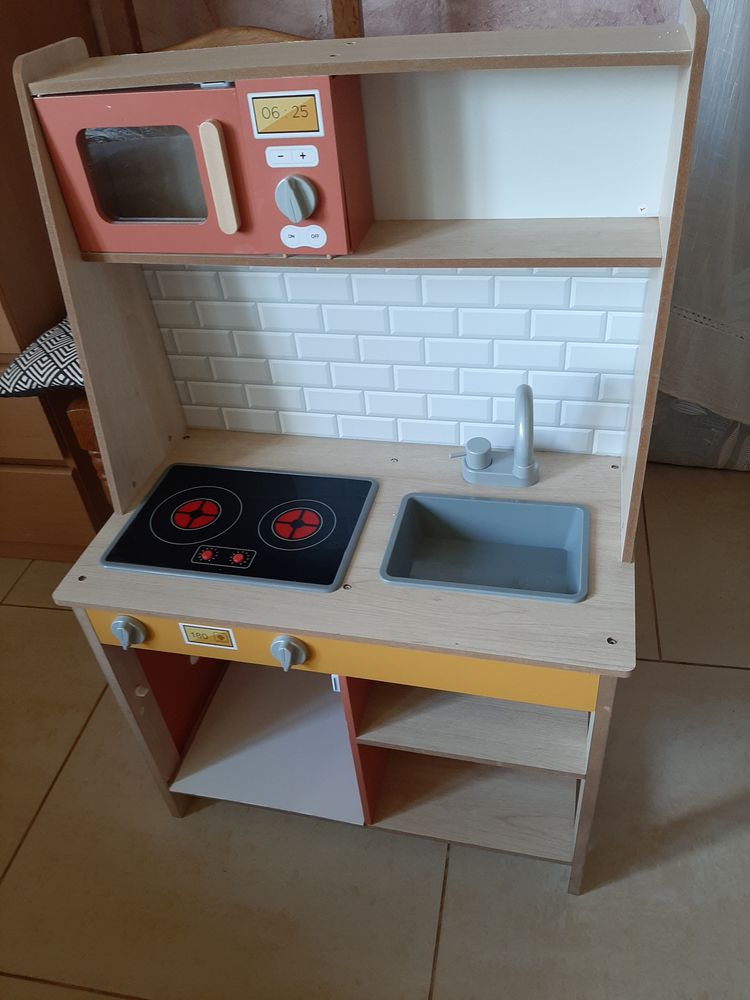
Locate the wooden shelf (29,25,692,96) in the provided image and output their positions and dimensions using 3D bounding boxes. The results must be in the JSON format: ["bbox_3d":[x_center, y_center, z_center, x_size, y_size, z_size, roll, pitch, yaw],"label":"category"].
[{"bbox_3d":[-0.028,-0.390,0.673,0.577,0.012,0.106,5,40,13],"label":"wooden shelf"}]

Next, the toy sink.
[{"bbox_3d":[0.122,0.066,0.827,0.213,0.056,0.152,5,40,13],"label":"toy sink"}]

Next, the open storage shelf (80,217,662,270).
[{"bbox_3d":[-0.017,-0.263,0.764,0.577,0.009,0.103,5,40,13],"label":"open storage shelf"}]

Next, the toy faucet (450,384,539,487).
[{"bbox_3d":[0.132,-0.070,0.841,0.108,0.144,0.080,5,40,13],"label":"toy faucet"}]

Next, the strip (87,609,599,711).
[{"bbox_3d":[-0.050,0.152,0.773,0.541,0.071,0.014,5,40,13],"label":"strip"}]

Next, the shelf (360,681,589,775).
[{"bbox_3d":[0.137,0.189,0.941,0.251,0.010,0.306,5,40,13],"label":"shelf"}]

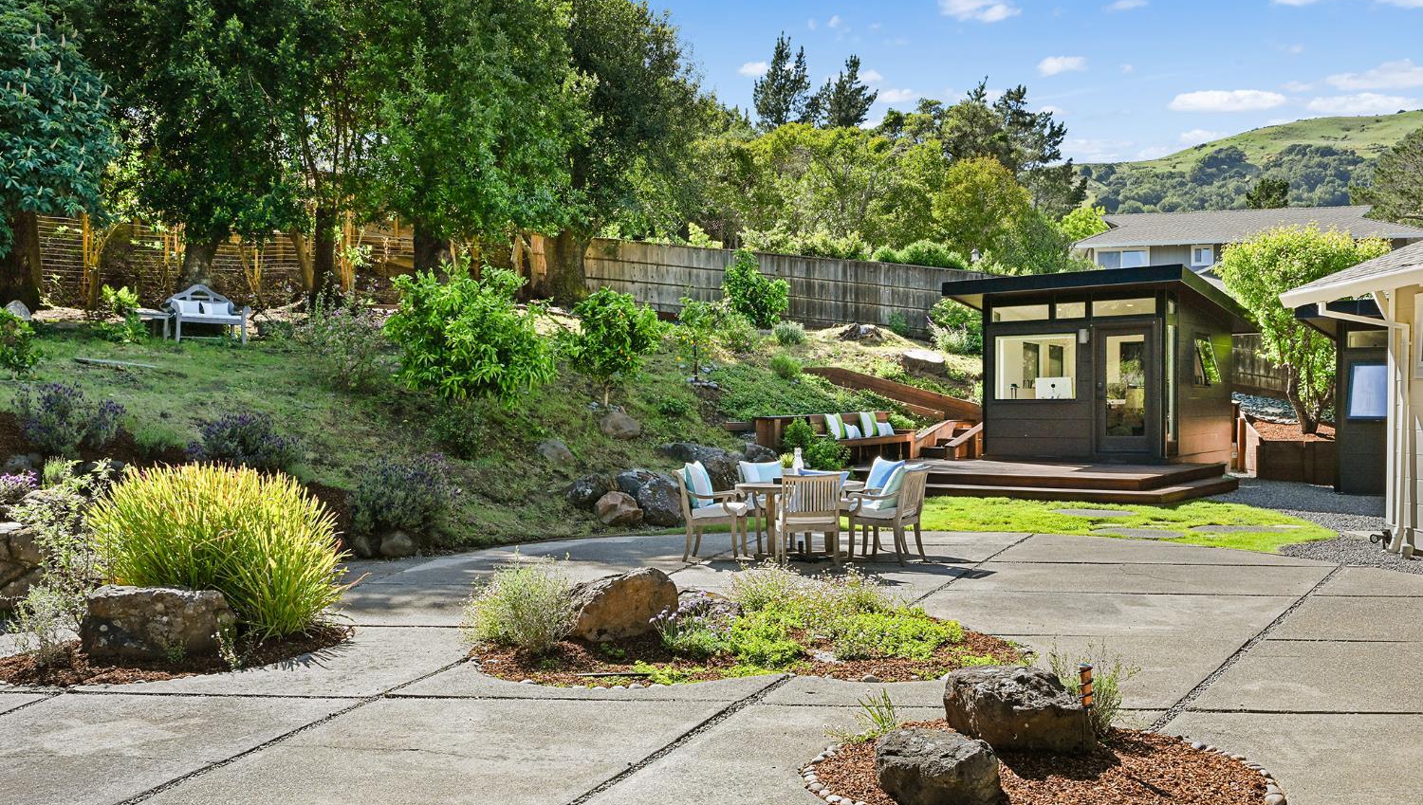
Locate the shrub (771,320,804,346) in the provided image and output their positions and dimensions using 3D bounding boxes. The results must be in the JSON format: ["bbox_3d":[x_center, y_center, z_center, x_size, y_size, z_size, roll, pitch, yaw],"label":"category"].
[{"bbox_3d":[1.657,-1.500,27.500,0.730,0.560,0.680,0,0,0],"label":"shrub"}]

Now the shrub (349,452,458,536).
[{"bbox_3d":[-3.258,0.973,13.402,1.150,0.880,1.000,0,0,-11],"label":"shrub"}]

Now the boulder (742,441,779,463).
[{"bbox_3d":[0.673,0.760,17.802,0.520,0.420,0.450,0,0,11],"label":"boulder"}]

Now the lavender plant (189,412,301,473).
[{"bbox_3d":[-5.098,0.437,13.800,1.220,0.680,1.050,0,0,-20],"label":"lavender plant"}]

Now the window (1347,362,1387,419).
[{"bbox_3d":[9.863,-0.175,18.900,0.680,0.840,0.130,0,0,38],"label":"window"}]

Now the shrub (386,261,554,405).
[{"bbox_3d":[-3.481,-1.001,18.200,2.300,2.050,2.100,0,0,0],"label":"shrub"}]

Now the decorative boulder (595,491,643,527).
[{"bbox_3d":[-1.109,1.284,15.200,0.560,0.430,0.460,0,0,0],"label":"decorative boulder"}]

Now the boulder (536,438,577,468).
[{"bbox_3d":[-2.061,0.672,16.800,0.550,0.420,0.450,0,0,0],"label":"boulder"}]

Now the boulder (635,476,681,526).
[{"bbox_3d":[-0.631,1.182,15.100,0.600,0.610,0.550,0,0,-2],"label":"boulder"}]

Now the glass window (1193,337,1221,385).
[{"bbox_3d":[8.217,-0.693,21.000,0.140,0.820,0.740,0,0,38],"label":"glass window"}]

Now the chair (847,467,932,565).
[{"bbox_3d":[1.720,1.098,12.352,0.610,0.890,0.600,0,0,41],"label":"chair"}]

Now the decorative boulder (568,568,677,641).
[{"bbox_3d":[-0.606,1.334,8.450,0.760,0.460,0.560,0,0,0],"label":"decorative boulder"}]

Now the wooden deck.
[{"bbox_3d":[4.839,1.099,18.655,4.900,0.280,5.000,0,0,33],"label":"wooden deck"}]

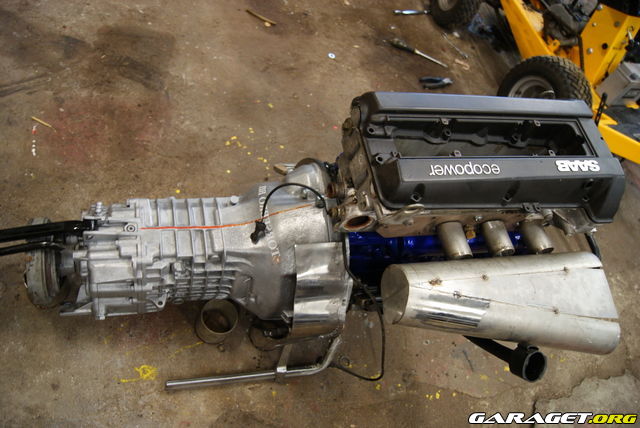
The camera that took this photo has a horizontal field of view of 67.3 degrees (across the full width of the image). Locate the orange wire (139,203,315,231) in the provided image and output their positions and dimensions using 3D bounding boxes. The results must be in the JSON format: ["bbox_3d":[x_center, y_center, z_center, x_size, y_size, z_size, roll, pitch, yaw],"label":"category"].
[{"bbox_3d":[-0.196,0.013,1.032,0.371,0.060,0.030,-4,65,-18],"label":"orange wire"}]

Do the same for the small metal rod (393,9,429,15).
[{"bbox_3d":[0.459,-1.012,2.406,0.225,0.020,0.022,-11,63,-25],"label":"small metal rod"}]

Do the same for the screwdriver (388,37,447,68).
[{"bbox_3d":[0.409,-0.664,1.993,0.271,0.031,0.033,23,60,-4],"label":"screwdriver"}]

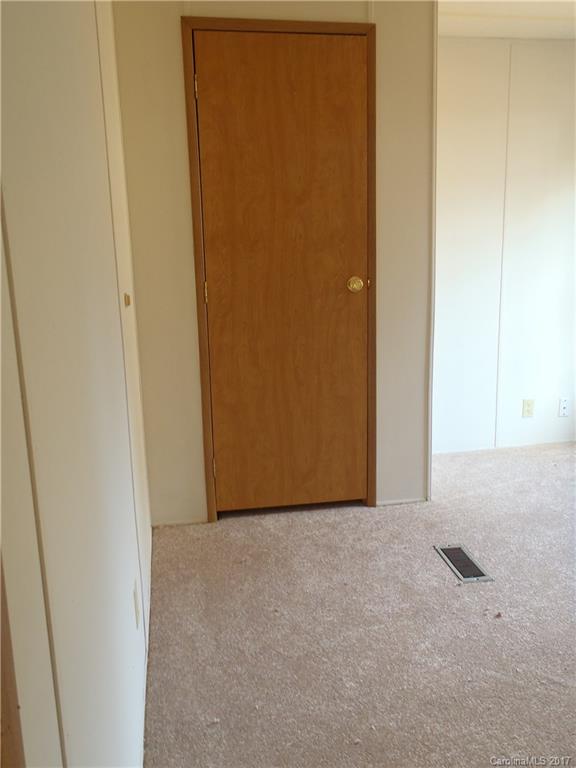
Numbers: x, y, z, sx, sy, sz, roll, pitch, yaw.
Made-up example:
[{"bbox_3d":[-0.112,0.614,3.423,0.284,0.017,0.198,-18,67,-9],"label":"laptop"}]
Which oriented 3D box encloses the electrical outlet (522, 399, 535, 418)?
[{"bbox_3d":[1.475,0.151,3.812,0.071,0.113,0.008,-3,11,-9],"label":"electrical outlet"}]

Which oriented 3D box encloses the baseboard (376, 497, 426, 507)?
[{"bbox_3d":[0.551,0.564,2.972,0.260,0.022,0.012,-3,11,-9],"label":"baseboard"}]

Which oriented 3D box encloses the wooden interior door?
[{"bbox_3d":[0.002,-0.429,2.713,0.725,2.031,0.045,-3,11,-9],"label":"wooden interior door"}]

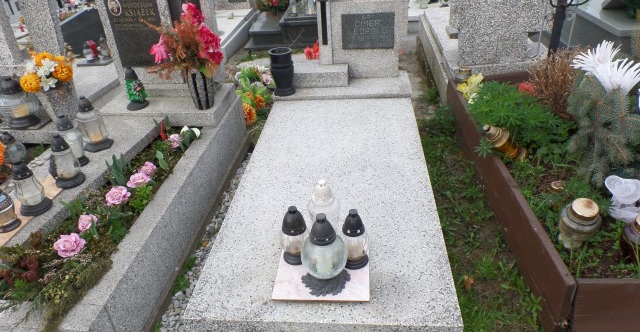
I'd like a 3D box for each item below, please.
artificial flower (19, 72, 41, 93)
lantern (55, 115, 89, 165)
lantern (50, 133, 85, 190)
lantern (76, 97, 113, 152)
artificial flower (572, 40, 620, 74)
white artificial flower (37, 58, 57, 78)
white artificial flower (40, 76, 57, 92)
[{"bbox_3d":[-1.622,-0.466,2.374,0.105,0.100,0.100,-13,31,-16],"label":"artificial flower"},{"bbox_3d":[-1.408,-0.151,2.398,0.115,0.277,0.115,0,30,6],"label":"lantern"},{"bbox_3d":[-1.340,-0.035,2.213,0.140,0.274,0.140,0,30,6],"label":"lantern"},{"bbox_3d":[-1.363,-0.257,2.533,0.145,0.302,0.145,0,30,6],"label":"lantern"},{"bbox_3d":[1.199,-0.460,1.837,0.180,0.145,0.160,10,32,23],"label":"artificial flower"},{"bbox_3d":[-1.518,-0.541,2.360,0.110,0.110,0.070,-15,34,-18],"label":"white artificial flower"},{"bbox_3d":[-1.673,-0.502,2.620,0.095,0.095,0.055,0,30,6],"label":"white artificial flower"}]

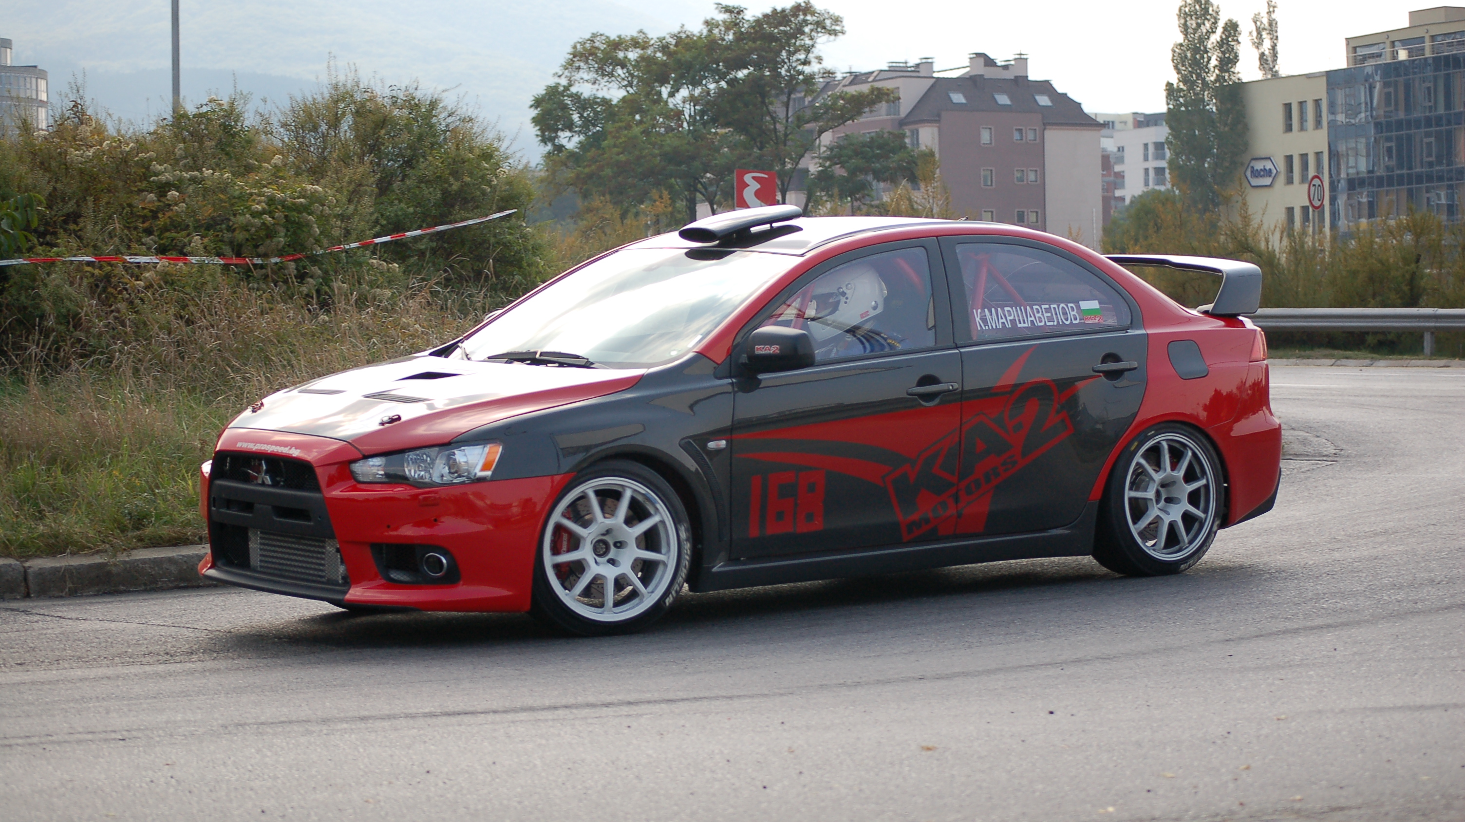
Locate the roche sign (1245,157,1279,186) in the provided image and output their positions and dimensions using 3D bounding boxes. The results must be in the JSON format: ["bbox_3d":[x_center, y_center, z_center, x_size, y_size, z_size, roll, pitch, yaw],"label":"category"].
[{"bbox_3d":[34.120,-15.404,236.000,0.250,1.900,3.500,-2,2,-27],"label":"roche sign"}]

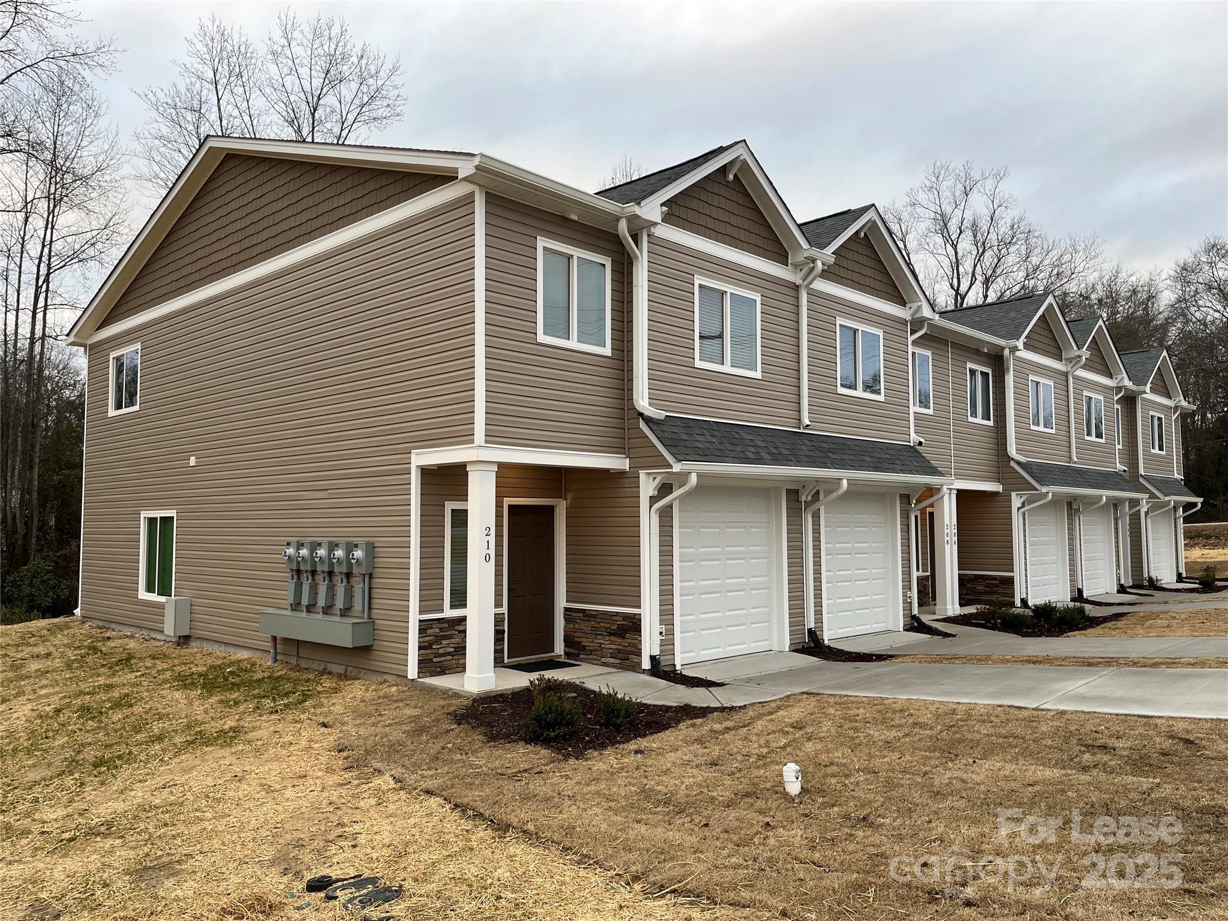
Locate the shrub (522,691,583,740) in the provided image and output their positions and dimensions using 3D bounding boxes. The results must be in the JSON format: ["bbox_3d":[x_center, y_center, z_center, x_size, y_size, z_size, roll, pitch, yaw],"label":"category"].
[{"bbox_3d":[-0.571,2.326,8.576,0.520,0.400,0.520,0,-4,0],"label":"shrub"}]

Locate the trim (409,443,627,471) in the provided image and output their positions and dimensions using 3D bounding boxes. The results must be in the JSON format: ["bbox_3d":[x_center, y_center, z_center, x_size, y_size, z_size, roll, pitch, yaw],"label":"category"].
[{"bbox_3d":[-1.123,-0.004,11.630,1.324,0.219,2.517,-4,-5,43],"label":"trim"}]

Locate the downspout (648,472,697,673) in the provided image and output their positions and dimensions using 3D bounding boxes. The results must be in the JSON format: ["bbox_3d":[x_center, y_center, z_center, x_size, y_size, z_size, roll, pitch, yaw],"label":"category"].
[{"bbox_3d":[0.761,1.411,11.593,0.723,2.501,0.114,-4,-5,43],"label":"downspout"}]

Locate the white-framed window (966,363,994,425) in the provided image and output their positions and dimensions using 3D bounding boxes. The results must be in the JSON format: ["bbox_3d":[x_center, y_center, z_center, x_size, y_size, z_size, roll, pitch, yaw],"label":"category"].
[{"bbox_3d":[7.950,-1.421,19.988,0.100,1.270,1.284,-4,-6,44],"label":"white-framed window"}]

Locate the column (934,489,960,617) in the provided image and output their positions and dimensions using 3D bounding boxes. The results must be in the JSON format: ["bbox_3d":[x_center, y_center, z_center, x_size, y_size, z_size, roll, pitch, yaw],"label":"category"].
[{"bbox_3d":[6.724,1.855,18.673,0.250,2.500,0.560,-4,-6,44],"label":"column"}]

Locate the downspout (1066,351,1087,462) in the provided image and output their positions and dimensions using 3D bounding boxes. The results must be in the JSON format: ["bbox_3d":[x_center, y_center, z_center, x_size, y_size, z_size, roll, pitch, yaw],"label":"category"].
[{"bbox_3d":[11.625,-1.316,23.068,0.420,2.700,0.120,-4,-6,44],"label":"downspout"}]

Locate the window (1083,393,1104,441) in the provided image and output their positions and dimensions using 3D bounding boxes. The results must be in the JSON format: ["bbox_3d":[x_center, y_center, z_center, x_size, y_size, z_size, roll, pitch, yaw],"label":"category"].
[{"bbox_3d":[12.820,-1.146,24.627,0.100,1.276,1.592,-4,-6,44],"label":"window"}]

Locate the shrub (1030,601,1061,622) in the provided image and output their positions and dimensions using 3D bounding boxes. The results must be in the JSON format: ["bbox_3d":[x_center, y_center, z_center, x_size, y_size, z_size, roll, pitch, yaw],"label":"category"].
[{"bbox_3d":[8.708,3.020,18.661,0.580,0.430,0.580,-4,-5,43],"label":"shrub"}]

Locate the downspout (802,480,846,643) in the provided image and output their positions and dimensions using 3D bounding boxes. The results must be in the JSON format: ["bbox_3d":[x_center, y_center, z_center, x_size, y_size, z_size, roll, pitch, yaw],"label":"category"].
[{"bbox_3d":[3.252,1.572,14.108,0.720,2.560,0.110,-4,-6,44],"label":"downspout"}]

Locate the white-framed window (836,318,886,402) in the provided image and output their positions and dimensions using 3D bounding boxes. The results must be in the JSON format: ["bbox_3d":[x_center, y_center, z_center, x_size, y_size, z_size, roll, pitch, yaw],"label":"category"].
[{"bbox_3d":[4.259,-1.712,15.873,0.100,1.272,1.567,-4,-6,44],"label":"white-framed window"}]

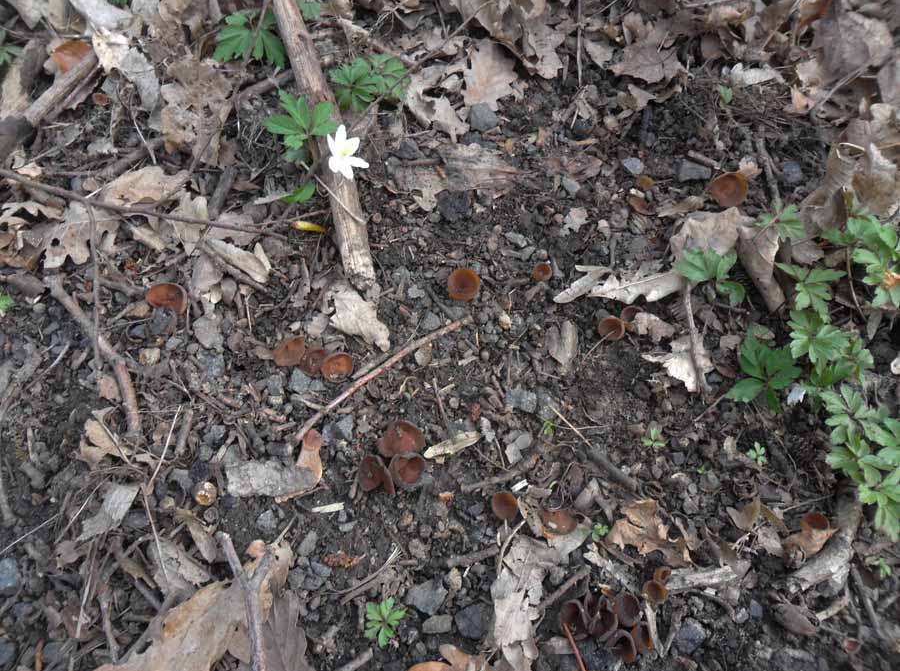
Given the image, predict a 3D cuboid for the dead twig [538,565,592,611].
[{"bbox_3d":[0.067,0.150,0.417,0.037,0.005,0.005,-32,63,-18],"label":"dead twig"}]

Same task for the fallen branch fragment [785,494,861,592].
[{"bbox_3d":[0.256,0.141,0.467,0.032,0.020,0.087,38,67,20],"label":"fallen branch fragment"}]

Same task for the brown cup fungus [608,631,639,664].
[{"bbox_3d":[0.099,0.179,0.402,0.018,0.011,0.018,2,77,-10],"label":"brown cup fungus"}]

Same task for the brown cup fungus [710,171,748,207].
[{"bbox_3d":[0.232,-0.122,0.585,0.030,0.018,0.029,0,58,0],"label":"brown cup fungus"}]

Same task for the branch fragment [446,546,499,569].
[{"bbox_3d":[0.015,0.148,0.471,0.035,0.006,0.006,-12,61,-7],"label":"branch fragment"}]

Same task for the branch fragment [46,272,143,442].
[{"bbox_3d":[-0.259,0.008,0.515,0.020,0.014,0.169,-32,62,-19],"label":"branch fragment"}]

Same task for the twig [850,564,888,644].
[{"bbox_3d":[0.246,0.157,0.412,0.005,0.005,0.042,-6,58,-4],"label":"twig"}]

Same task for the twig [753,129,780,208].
[{"bbox_3d":[0.291,-0.153,0.644,0.009,0.008,0.092,1,60,0],"label":"twig"}]

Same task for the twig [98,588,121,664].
[{"bbox_3d":[-0.200,0.169,0.413,0.006,0.007,0.045,-20,59,-13],"label":"twig"}]

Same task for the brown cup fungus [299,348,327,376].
[{"bbox_3d":[-0.106,0.021,0.540,0.022,0.014,0.021,0,60,0],"label":"brown cup fungus"}]

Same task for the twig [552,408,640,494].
[{"bbox_3d":[0.103,0.081,0.507,0.010,0.010,0.085,-37,66,-19],"label":"twig"}]

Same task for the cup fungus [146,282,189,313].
[{"bbox_3d":[-0.228,-0.030,0.568,0.033,0.017,0.028,0,60,0],"label":"cup fungus"}]

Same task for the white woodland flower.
[{"bbox_3d":[-0.080,-0.144,0.551,0.036,0.018,0.036,12,87,-18],"label":"white woodland flower"}]

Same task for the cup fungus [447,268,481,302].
[{"bbox_3d":[0.010,-0.038,0.532,0.025,0.017,0.025,0,58,0],"label":"cup fungus"}]

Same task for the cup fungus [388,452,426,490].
[{"bbox_3d":[-0.028,0.090,0.462,0.024,0.014,0.024,3,62,-6],"label":"cup fungus"}]

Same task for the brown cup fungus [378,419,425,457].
[{"bbox_3d":[-0.033,0.070,0.475,0.033,0.018,0.027,1,77,-3],"label":"brown cup fungus"}]

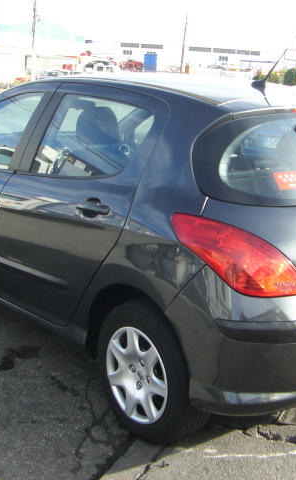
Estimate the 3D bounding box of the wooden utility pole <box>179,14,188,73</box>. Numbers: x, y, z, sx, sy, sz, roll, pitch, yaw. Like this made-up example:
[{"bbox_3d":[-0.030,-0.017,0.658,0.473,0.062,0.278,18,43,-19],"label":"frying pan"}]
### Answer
[{"bbox_3d":[4.124,-21.560,81.038,0.270,8.400,0.270,4,14,0],"label":"wooden utility pole"}]

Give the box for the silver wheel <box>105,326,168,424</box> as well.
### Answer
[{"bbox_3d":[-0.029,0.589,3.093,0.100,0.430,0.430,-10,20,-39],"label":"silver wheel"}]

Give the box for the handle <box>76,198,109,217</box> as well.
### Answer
[{"bbox_3d":[-0.238,-0.131,3.059,0.060,0.080,0.220,-10,20,-39],"label":"handle"}]

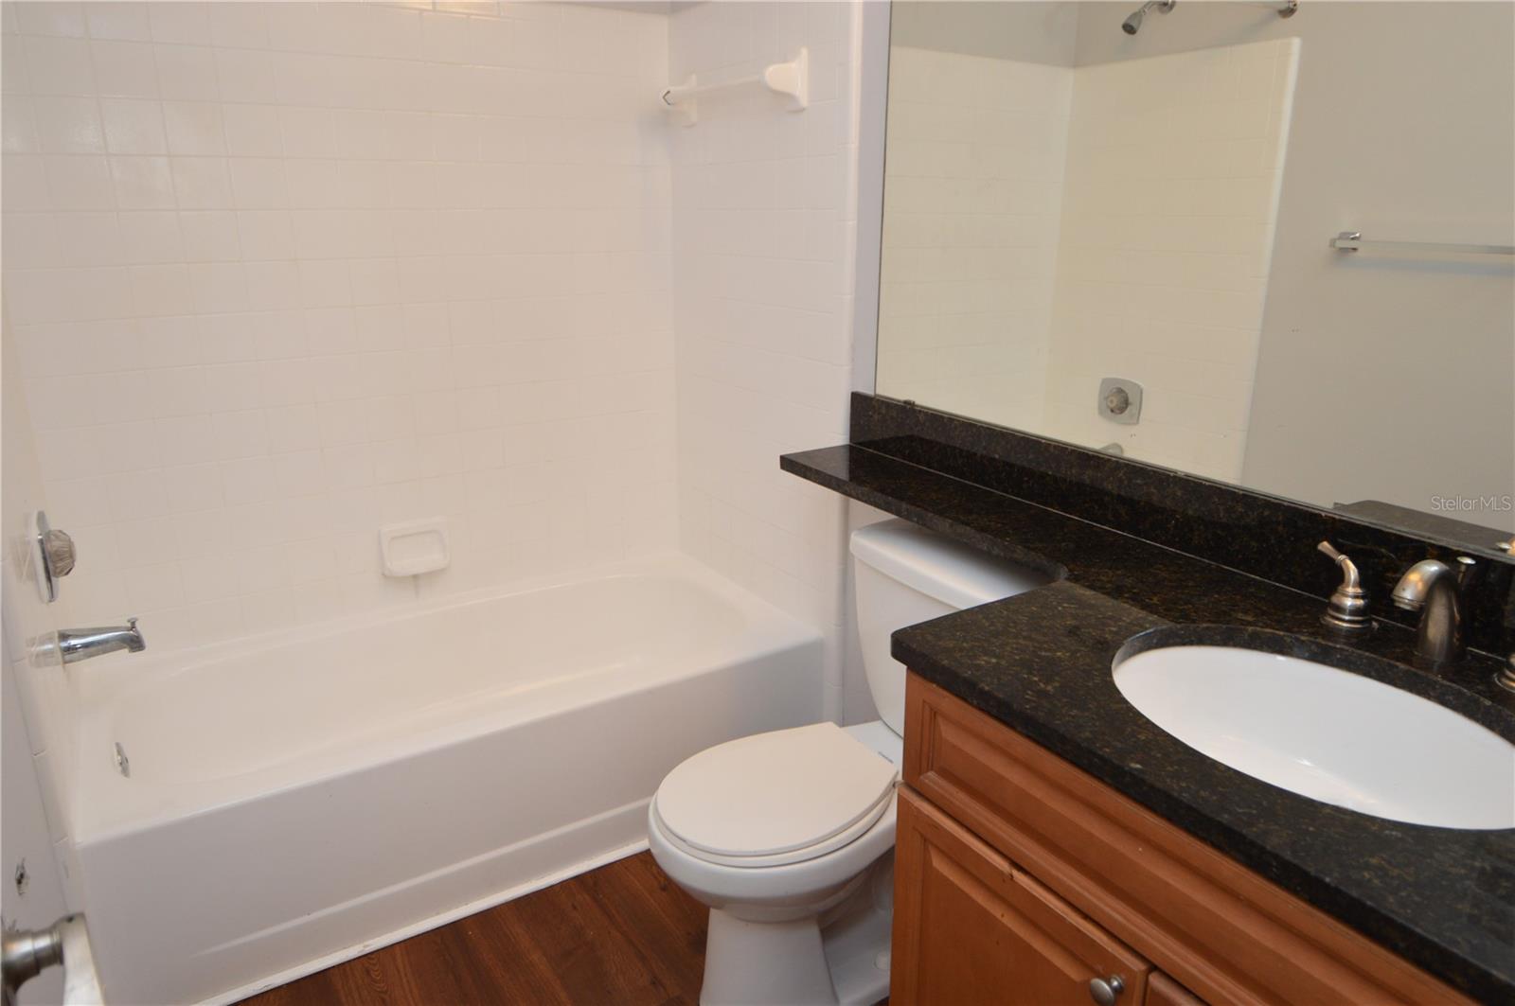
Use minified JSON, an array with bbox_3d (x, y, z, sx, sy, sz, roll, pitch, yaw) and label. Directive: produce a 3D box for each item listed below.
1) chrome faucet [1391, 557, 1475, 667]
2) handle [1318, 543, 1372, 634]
[{"bbox_3d":[0.751,0.119,1.032,0.155,0.132,0.052,-11,20,-31],"label":"chrome faucet"},{"bbox_3d":[0.732,0.101,1.154,0.053,0.093,0.073,-11,20,-31],"label":"handle"}]

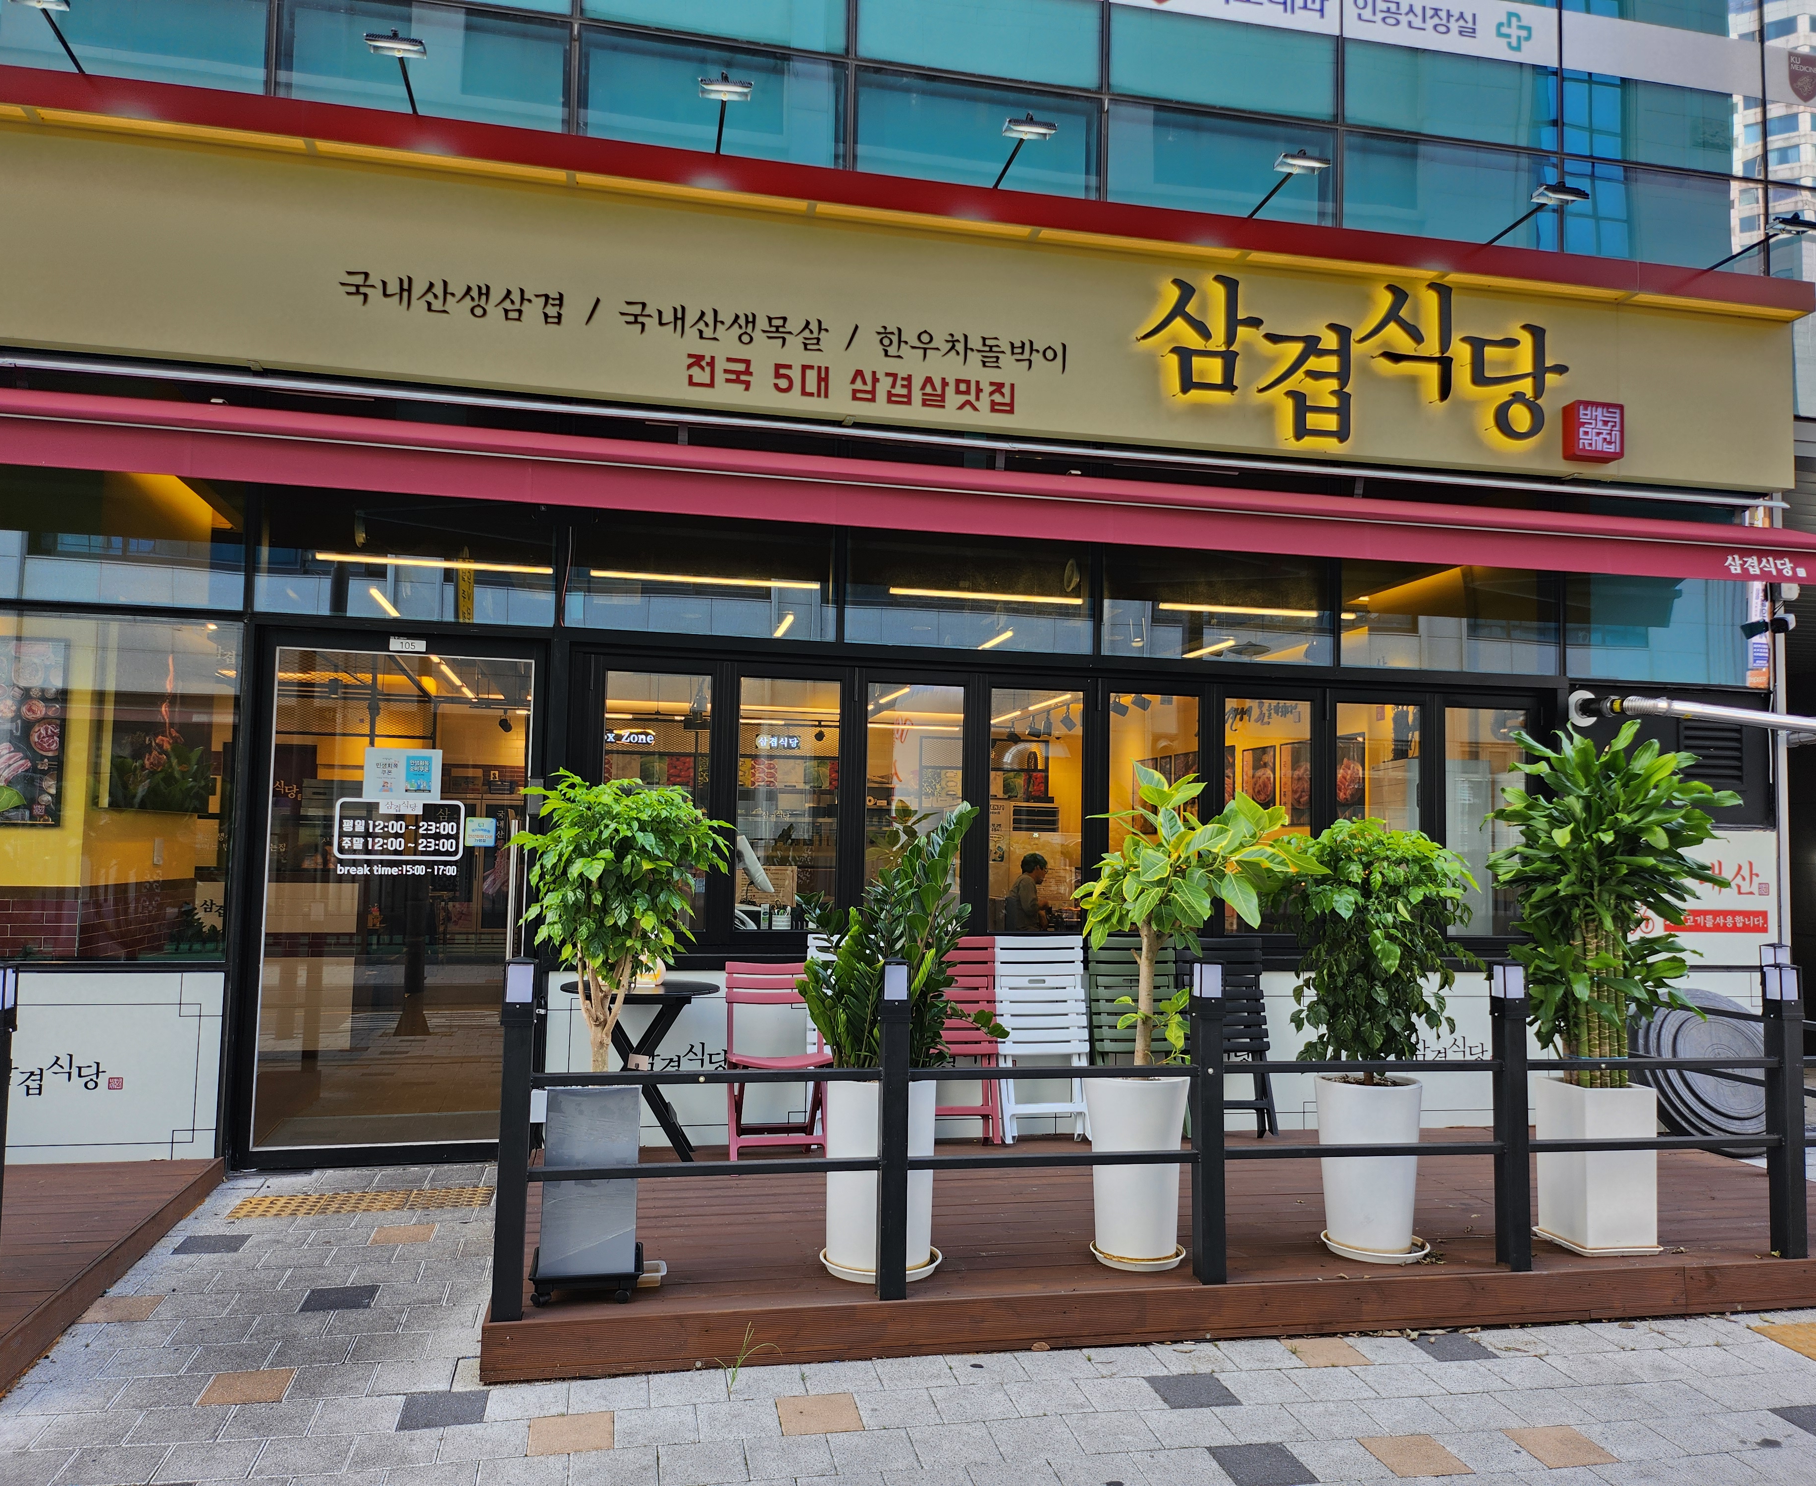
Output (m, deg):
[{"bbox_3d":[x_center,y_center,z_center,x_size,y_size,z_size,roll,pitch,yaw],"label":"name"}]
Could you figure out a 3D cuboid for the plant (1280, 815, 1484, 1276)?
[{"bbox_3d":[1.553,0.940,4.524,0.703,1.406,0.663,2,-4,-11],"label":"plant"}]

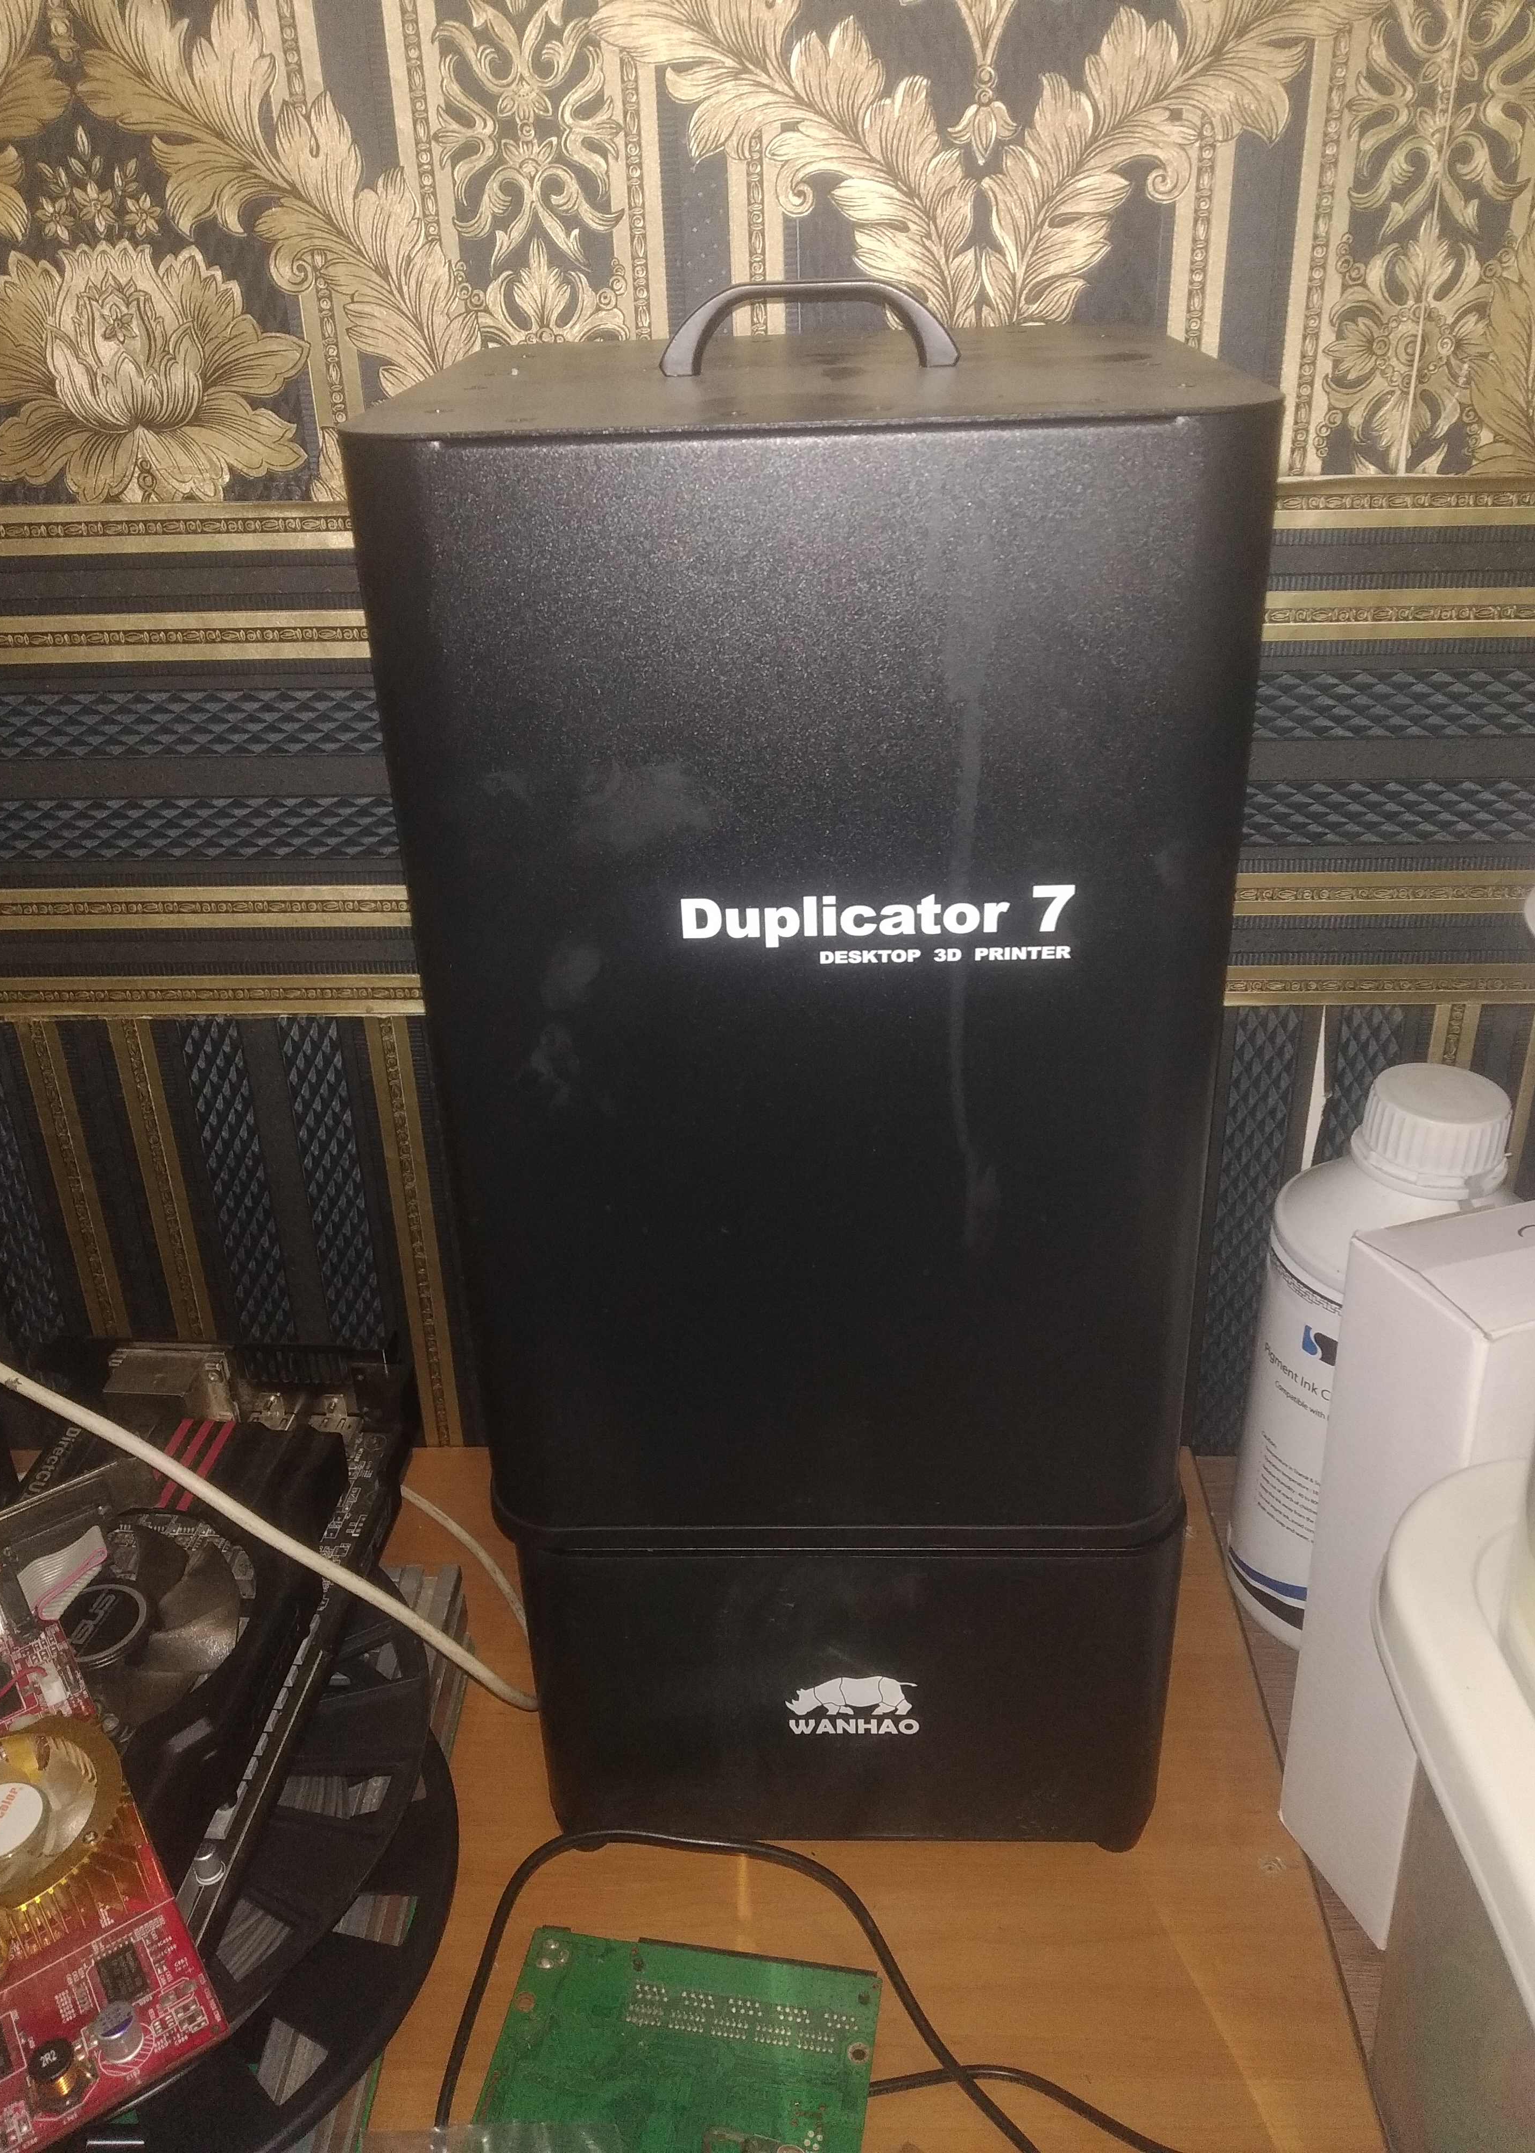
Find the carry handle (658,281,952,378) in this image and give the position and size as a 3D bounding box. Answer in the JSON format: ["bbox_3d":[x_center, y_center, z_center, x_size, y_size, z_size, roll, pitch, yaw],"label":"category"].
[{"bbox_3d":[0.010,-0.186,0.400,0.075,0.020,0.012,-1,29,3],"label":"carry handle"}]

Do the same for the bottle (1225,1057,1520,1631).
[{"bbox_3d":[0.221,0.099,0.572,0.091,0.211,0.091,11,29,22],"label":"bottle"}]

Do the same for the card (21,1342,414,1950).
[{"bbox_3d":[-0.187,0.153,0.451,0.116,0.041,0.220,0,26,4],"label":"card"}]

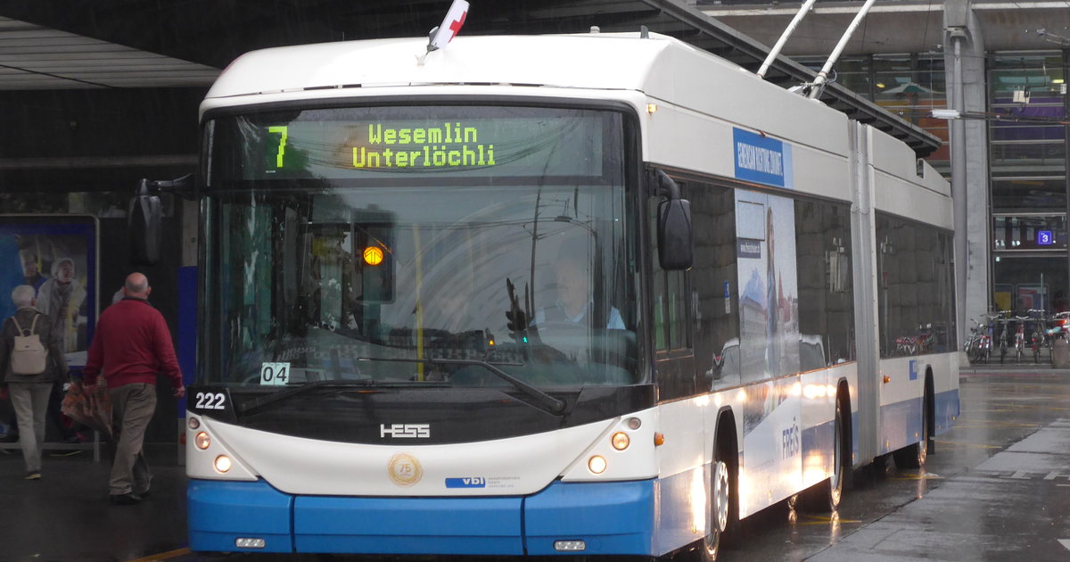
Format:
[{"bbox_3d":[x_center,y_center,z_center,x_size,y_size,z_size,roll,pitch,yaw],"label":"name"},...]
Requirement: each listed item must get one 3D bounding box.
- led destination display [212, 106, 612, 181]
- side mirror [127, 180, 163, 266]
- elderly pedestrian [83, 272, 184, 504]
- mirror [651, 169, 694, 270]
[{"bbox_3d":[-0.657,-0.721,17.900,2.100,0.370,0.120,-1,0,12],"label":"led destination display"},{"bbox_3d":[-2.051,-0.303,17.920,0.155,0.440,0.120,-1,0,19],"label":"side mirror"},{"bbox_3d":[-2.935,0.777,24.900,0.640,1.670,0.500,-1,0,9],"label":"elderly pedestrian"},{"bbox_3d":[0.709,-0.314,17.450,0.210,0.520,0.180,-1,0,5],"label":"mirror"}]

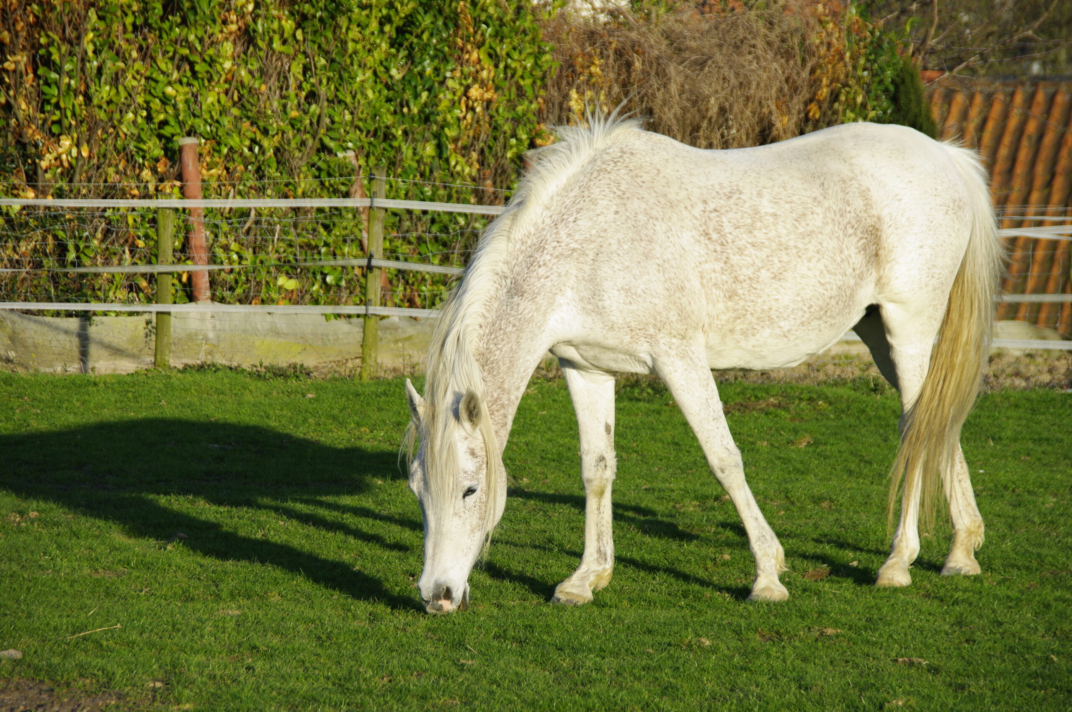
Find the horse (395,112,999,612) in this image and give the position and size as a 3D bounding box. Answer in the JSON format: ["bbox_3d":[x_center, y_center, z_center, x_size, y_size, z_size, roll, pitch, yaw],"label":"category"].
[{"bbox_3d":[0.550,0.000,18.450,2.150,1.520,0.580,-2,3,-35],"label":"horse"}]

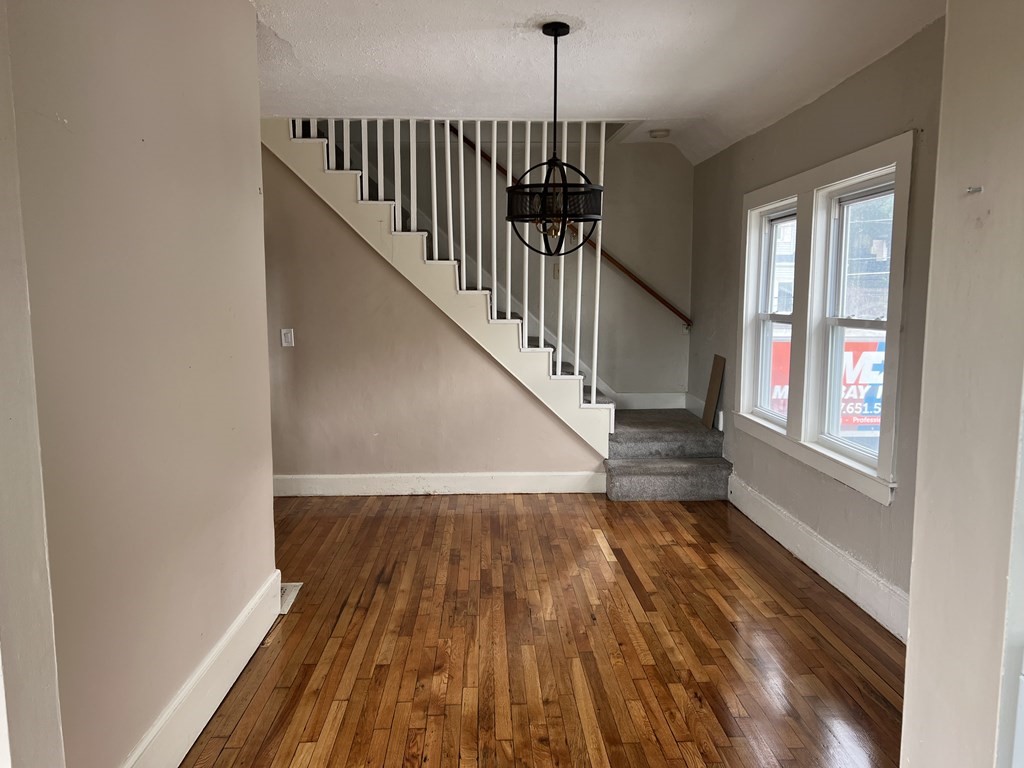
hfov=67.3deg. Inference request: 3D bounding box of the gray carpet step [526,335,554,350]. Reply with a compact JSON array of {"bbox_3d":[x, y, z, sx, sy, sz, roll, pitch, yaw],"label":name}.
[{"bbox_3d":[0.164,-0.207,5.866,0.259,0.196,0.927,0,7,-3],"label":"gray carpet step"}]

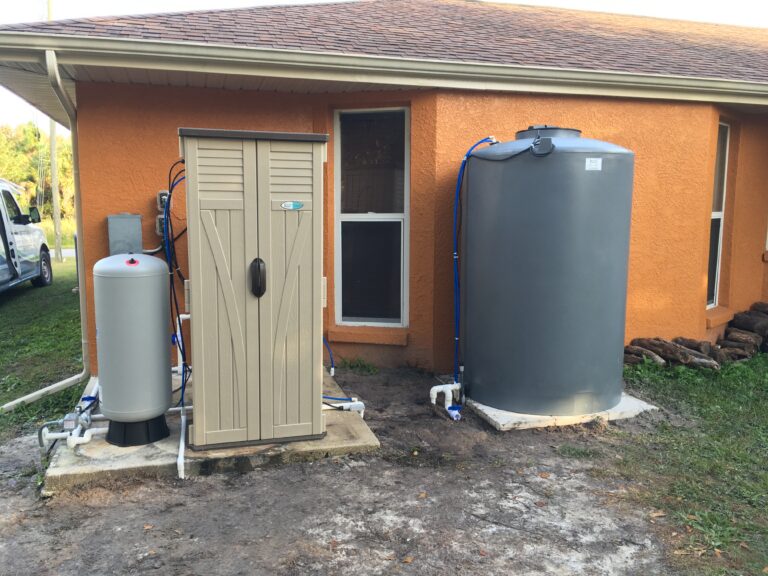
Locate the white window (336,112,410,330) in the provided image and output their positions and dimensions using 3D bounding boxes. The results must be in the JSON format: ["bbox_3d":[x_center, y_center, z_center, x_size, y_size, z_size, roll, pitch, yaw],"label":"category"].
[{"bbox_3d":[-0.098,-0.600,5.598,0.660,1.870,0.090,2,7,14],"label":"white window"}]

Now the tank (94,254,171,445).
[{"bbox_3d":[-1.505,0.361,3.893,0.415,1.110,0.415,-2,7,-16],"label":"tank"}]

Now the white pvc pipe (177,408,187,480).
[{"bbox_3d":[-1.256,0.939,4.000,0.045,0.140,0.900,-2,7,-16],"label":"white pvc pipe"}]

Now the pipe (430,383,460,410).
[{"bbox_3d":[0.465,0.820,4.861,0.215,0.200,0.120,-2,7,-16],"label":"pipe"}]

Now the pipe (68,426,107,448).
[{"bbox_3d":[-1.763,0.886,3.813,0.220,0.100,0.130,-2,7,-16],"label":"pipe"}]

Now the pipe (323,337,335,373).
[{"bbox_3d":[-0.457,0.529,5.200,0.120,0.310,0.140,-2,7,-16],"label":"pipe"}]

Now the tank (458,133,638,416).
[{"bbox_3d":[1.243,-0.197,4.951,1.204,2.030,1.204,-2,7,-16],"label":"tank"}]

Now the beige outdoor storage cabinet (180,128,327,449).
[{"bbox_3d":[-0.814,-0.009,4.029,0.820,1.820,0.650,-2,7,-16],"label":"beige outdoor storage cabinet"}]

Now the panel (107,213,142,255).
[{"bbox_3d":[-2.099,-0.386,5.231,0.270,0.420,0.110,-2,7,-16],"label":"panel"}]

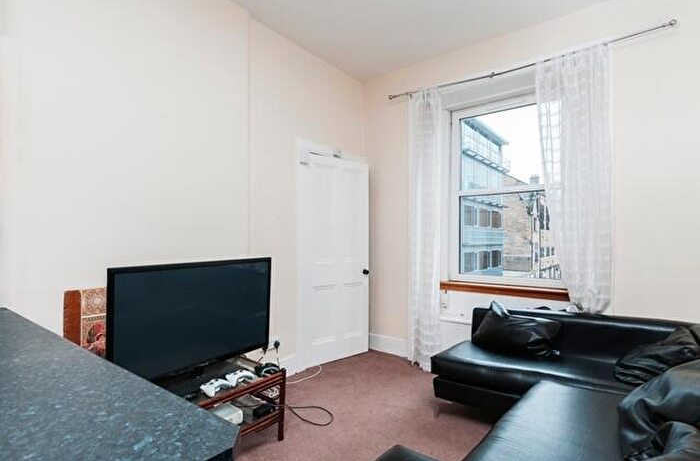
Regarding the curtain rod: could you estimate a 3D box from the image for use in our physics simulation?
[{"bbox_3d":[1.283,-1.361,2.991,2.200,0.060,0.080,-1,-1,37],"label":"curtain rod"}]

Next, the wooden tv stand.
[{"bbox_3d":[-0.790,1.037,1.917,0.420,0.420,0.800,-1,-1,37],"label":"wooden tv stand"}]

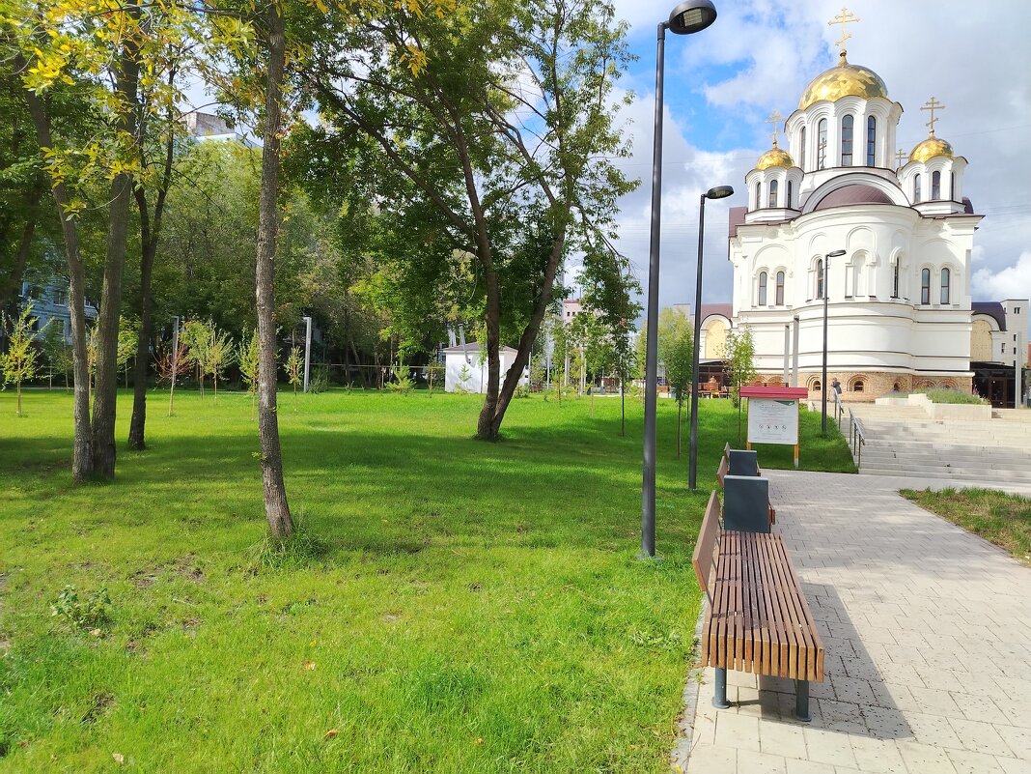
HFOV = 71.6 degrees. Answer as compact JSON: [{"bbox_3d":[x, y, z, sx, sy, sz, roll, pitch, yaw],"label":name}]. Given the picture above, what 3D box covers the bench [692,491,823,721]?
[{"bbox_3d":[1.637,1.315,4.989,0.620,0.810,3.170,1,-1,17],"label":"bench"}]

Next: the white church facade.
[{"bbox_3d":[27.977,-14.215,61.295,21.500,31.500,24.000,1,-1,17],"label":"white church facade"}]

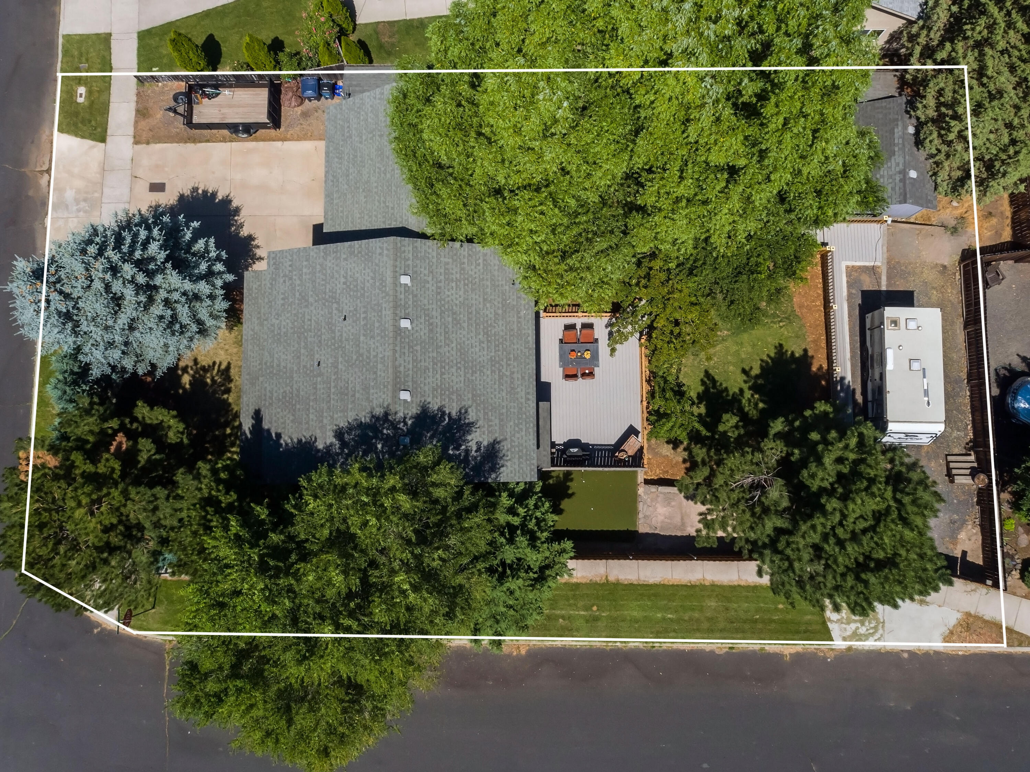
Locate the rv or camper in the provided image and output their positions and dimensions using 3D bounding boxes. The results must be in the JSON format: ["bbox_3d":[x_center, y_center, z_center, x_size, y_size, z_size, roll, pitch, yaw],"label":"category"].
[{"bbox_3d":[15.853,-0.190,29.448,2.300,2.750,5.800,1,86,2],"label":"rv or camper"}]

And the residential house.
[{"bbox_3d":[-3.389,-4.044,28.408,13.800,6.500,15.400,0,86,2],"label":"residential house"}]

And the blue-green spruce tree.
[{"bbox_3d":[-15.427,-3.575,27.231,8.200,9.500,8.200,0,86,2],"label":"blue-green spruce tree"}]

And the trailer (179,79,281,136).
[{"bbox_3d":[-12.928,-12.479,31.705,4.850,1.650,2.350,0,86,2],"label":"trailer"}]

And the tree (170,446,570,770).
[{"bbox_3d":[-5.110,7.285,25.424,12.200,11.000,10.600,0,86,2],"label":"tree"}]

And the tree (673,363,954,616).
[{"bbox_3d":[10.379,4.216,25.423,7.700,10.500,7.700,0,86,2],"label":"tree"}]

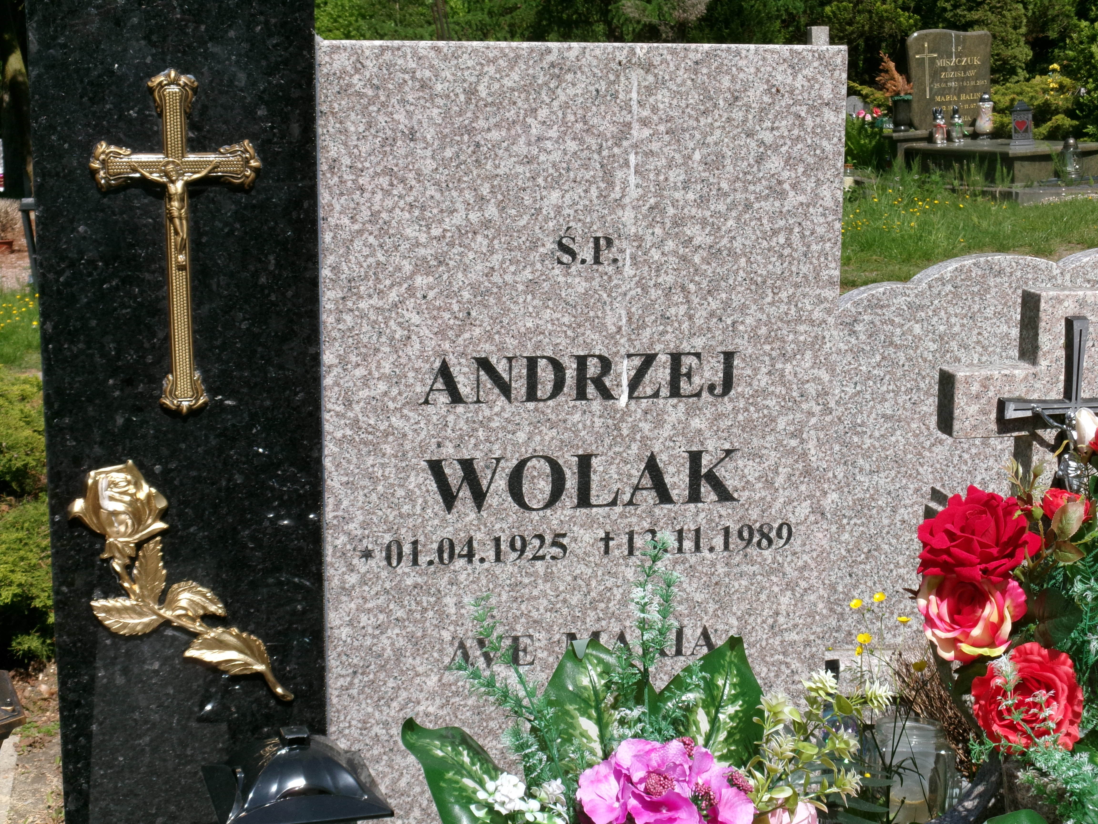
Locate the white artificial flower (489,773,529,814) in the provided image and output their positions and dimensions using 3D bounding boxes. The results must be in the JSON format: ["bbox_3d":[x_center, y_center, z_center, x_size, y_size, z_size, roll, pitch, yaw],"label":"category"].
[{"bbox_3d":[-0.041,0.387,2.060,0.041,0.041,0.033,0,-23,3],"label":"white artificial flower"}]

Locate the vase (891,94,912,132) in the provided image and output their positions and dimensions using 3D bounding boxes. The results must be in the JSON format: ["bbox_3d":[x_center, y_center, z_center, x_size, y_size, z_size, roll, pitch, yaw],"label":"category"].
[{"bbox_3d":[2.664,-2.253,15.300,0.158,0.280,0.158,-6,11,-22],"label":"vase"}]

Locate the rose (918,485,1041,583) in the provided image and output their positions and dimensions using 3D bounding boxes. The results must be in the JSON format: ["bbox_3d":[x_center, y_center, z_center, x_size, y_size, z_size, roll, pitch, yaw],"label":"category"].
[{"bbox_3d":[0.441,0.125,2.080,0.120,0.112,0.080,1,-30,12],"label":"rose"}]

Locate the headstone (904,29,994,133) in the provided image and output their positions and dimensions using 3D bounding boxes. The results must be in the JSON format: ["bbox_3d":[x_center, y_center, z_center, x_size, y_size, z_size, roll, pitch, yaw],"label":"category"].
[{"bbox_3d":[3.065,-2.546,15.550,0.720,0.750,0.100,-6,11,-22],"label":"headstone"}]

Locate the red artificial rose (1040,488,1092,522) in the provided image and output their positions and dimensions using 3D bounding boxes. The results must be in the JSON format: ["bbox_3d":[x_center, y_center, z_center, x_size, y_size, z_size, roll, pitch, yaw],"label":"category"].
[{"bbox_3d":[0.538,0.099,2.110,0.053,0.046,0.046,1,-27,12],"label":"red artificial rose"}]

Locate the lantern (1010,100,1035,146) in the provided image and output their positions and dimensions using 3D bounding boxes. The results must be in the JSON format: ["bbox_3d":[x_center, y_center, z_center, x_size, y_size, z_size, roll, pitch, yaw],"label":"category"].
[{"bbox_3d":[3.405,-2.079,14.600,0.158,0.325,0.158,2,11,21],"label":"lantern"}]

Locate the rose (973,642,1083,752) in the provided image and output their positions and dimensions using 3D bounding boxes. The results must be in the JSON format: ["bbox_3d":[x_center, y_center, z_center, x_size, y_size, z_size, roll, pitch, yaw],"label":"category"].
[{"bbox_3d":[0.485,0.289,2.060,0.115,0.112,0.070,2,-8,18],"label":"rose"}]

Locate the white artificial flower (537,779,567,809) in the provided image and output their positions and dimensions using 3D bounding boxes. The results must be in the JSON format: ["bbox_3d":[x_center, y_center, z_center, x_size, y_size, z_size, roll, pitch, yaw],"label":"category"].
[{"bbox_3d":[0.003,0.389,2.070,0.031,0.031,0.026,-1,-23,0],"label":"white artificial flower"}]

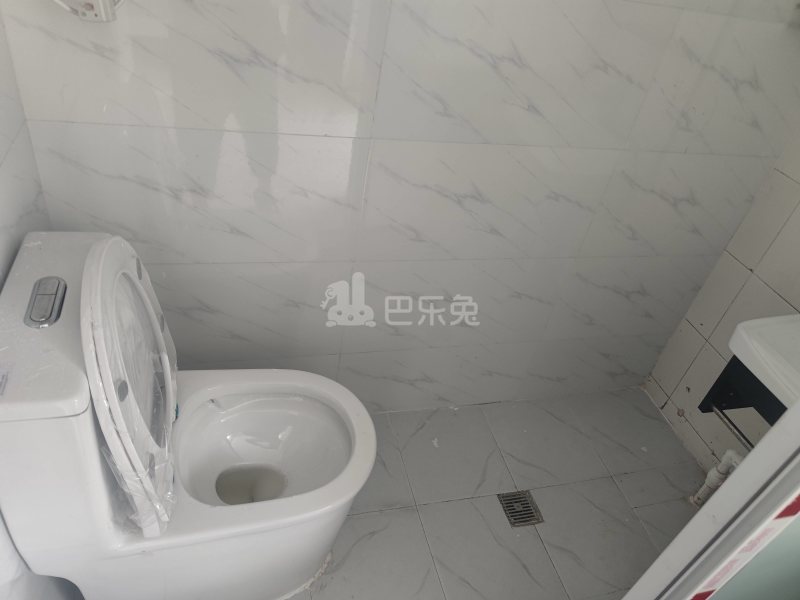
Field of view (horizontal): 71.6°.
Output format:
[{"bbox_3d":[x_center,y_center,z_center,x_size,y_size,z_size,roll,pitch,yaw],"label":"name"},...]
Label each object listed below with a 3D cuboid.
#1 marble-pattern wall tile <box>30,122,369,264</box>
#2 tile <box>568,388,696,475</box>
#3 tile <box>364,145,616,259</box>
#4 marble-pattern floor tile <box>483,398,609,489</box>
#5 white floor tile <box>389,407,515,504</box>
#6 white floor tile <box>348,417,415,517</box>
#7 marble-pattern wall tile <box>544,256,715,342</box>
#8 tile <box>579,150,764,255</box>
[{"bbox_3d":[-0.370,-0.199,1.120,0.600,0.301,0.010,-2,39,-17],"label":"marble-pattern wall tile"},{"bbox_3d":[0.732,0.419,1.800,0.308,0.010,0.300,-2,39,-17],"label":"tile"},{"bbox_3d":[0.203,-0.222,1.298,0.602,0.301,0.010,-2,39,-17],"label":"tile"},{"bbox_3d":[0.436,0.431,1.708,0.301,0.010,0.300,-2,39,-17],"label":"marble-pattern floor tile"},{"bbox_3d":[0.148,0.442,1.620,0.301,0.010,0.300,-2,39,-17],"label":"white floor tile"},{"bbox_3d":[-0.139,0.452,1.531,0.300,0.010,0.300,-2,39,-17],"label":"white floor tile"},{"bbox_3d":[0.680,-0.006,1.642,0.497,0.301,0.010,-2,39,-17],"label":"marble-pattern wall tile"},{"bbox_3d":[0.727,-0.243,1.462,0.497,0.301,0.010,-2,39,-17],"label":"tile"}]

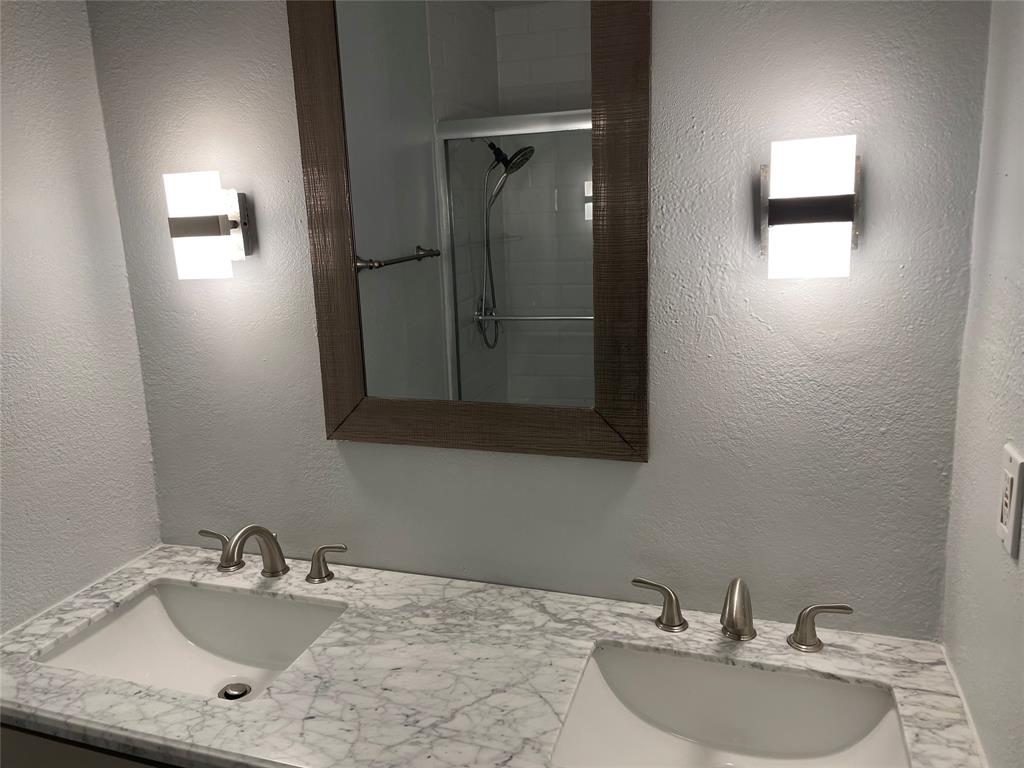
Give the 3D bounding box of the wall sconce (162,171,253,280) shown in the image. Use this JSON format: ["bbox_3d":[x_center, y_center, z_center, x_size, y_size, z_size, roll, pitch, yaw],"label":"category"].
[{"bbox_3d":[-0.568,-0.295,1.441,0.131,0.192,0.078,2,13,18],"label":"wall sconce"}]

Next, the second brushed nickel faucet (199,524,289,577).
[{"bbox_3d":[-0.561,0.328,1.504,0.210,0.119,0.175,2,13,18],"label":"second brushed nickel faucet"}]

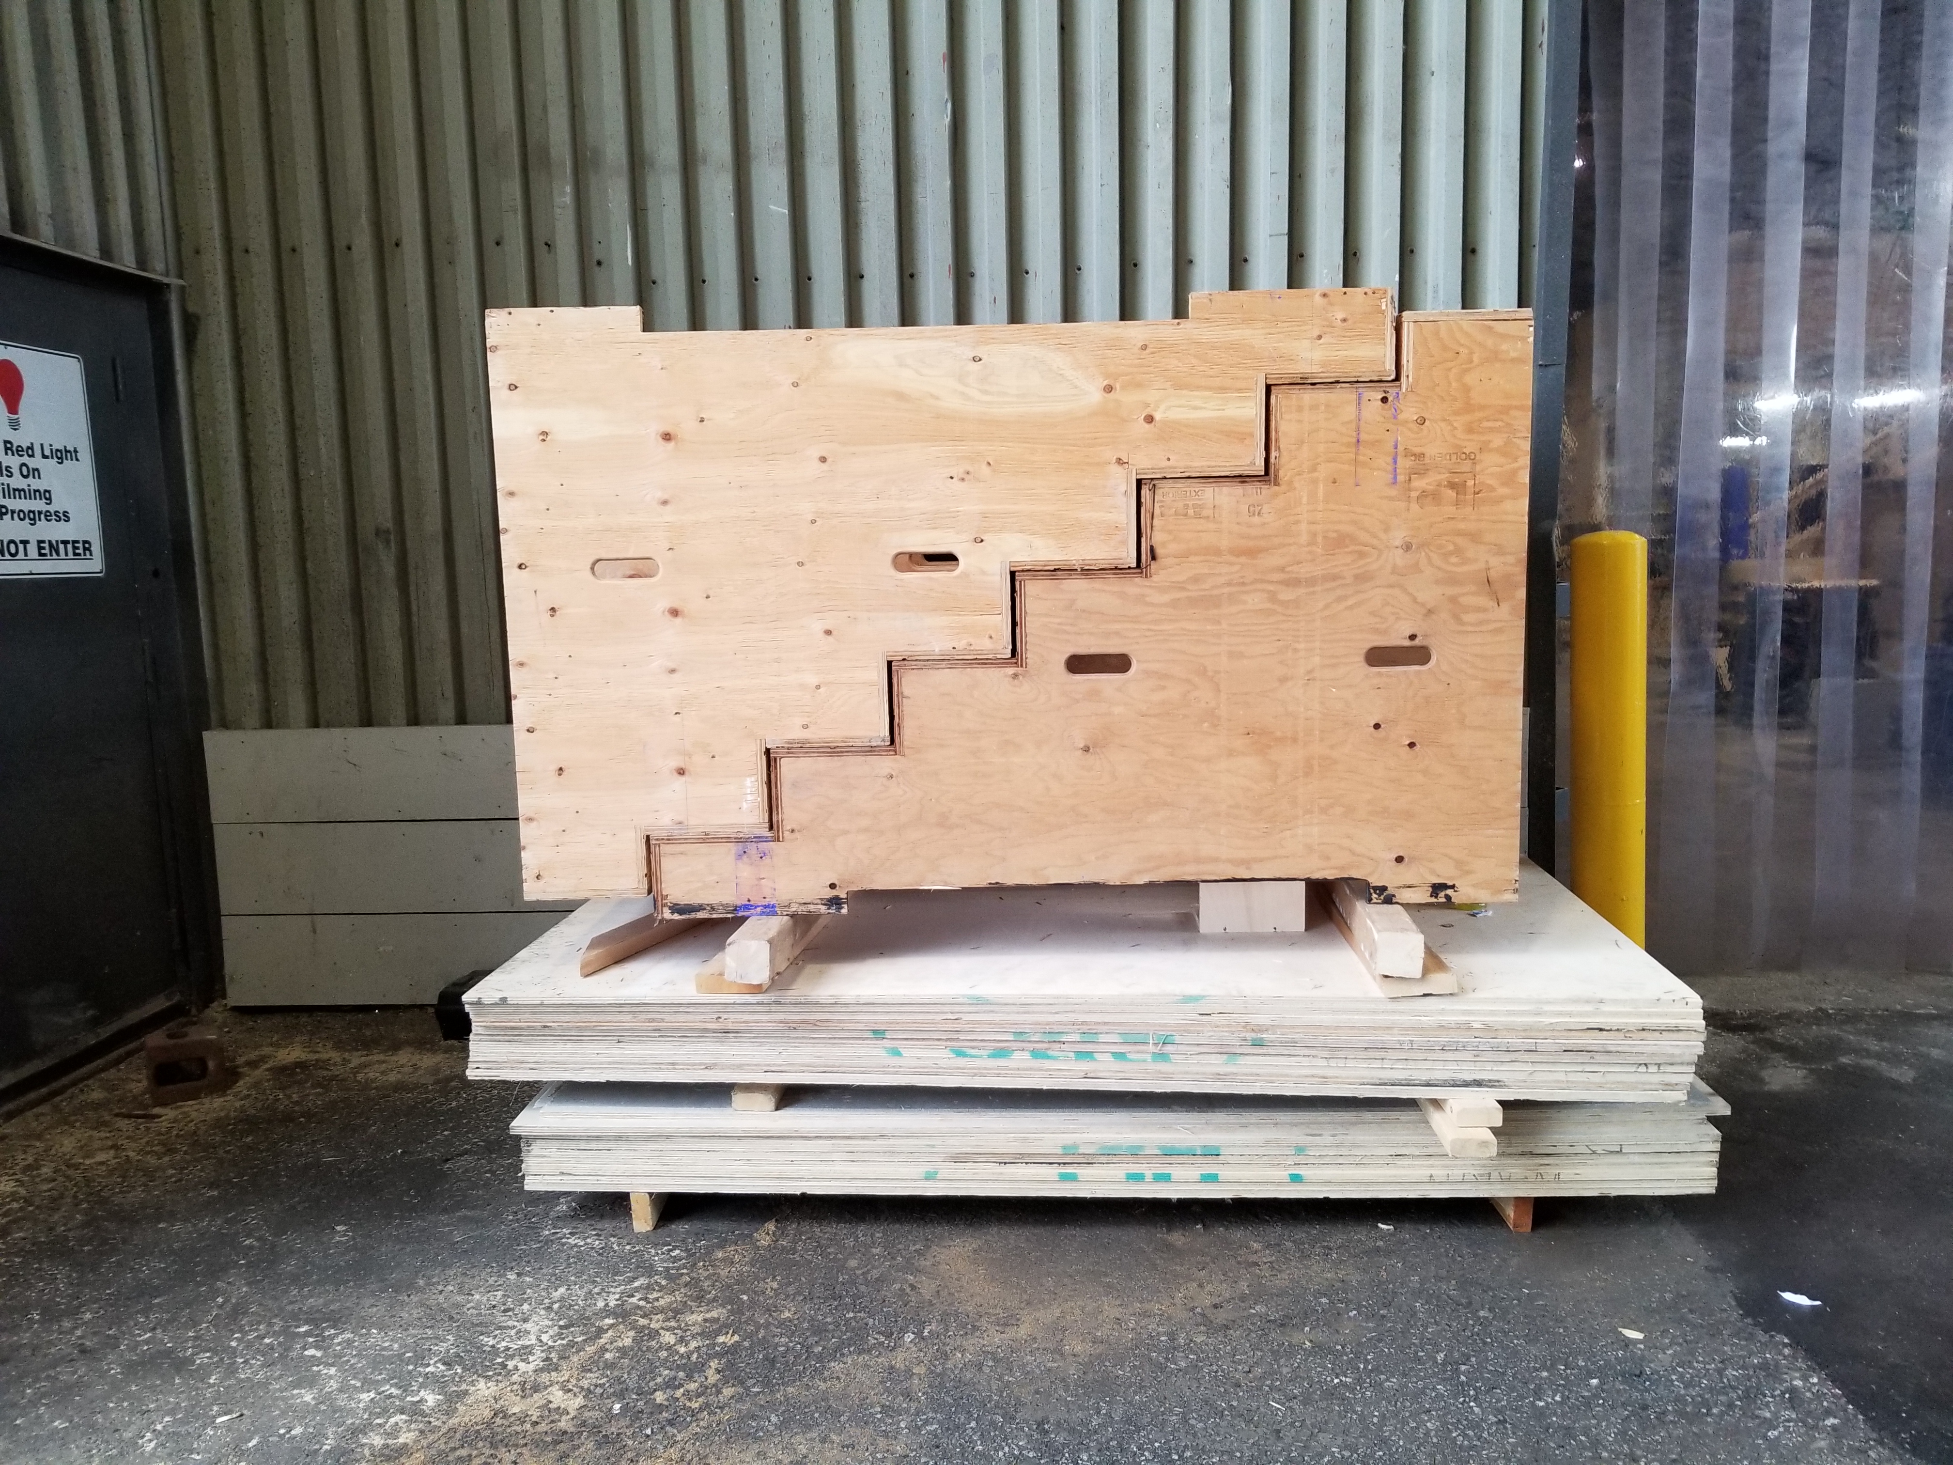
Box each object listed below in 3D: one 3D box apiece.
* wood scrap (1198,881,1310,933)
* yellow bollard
[{"bbox_3d":[0.631,0.384,3.415,0.238,0.118,0.170,-1,8,3],"label":"wood scrap"},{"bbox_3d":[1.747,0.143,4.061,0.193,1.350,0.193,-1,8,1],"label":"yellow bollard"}]

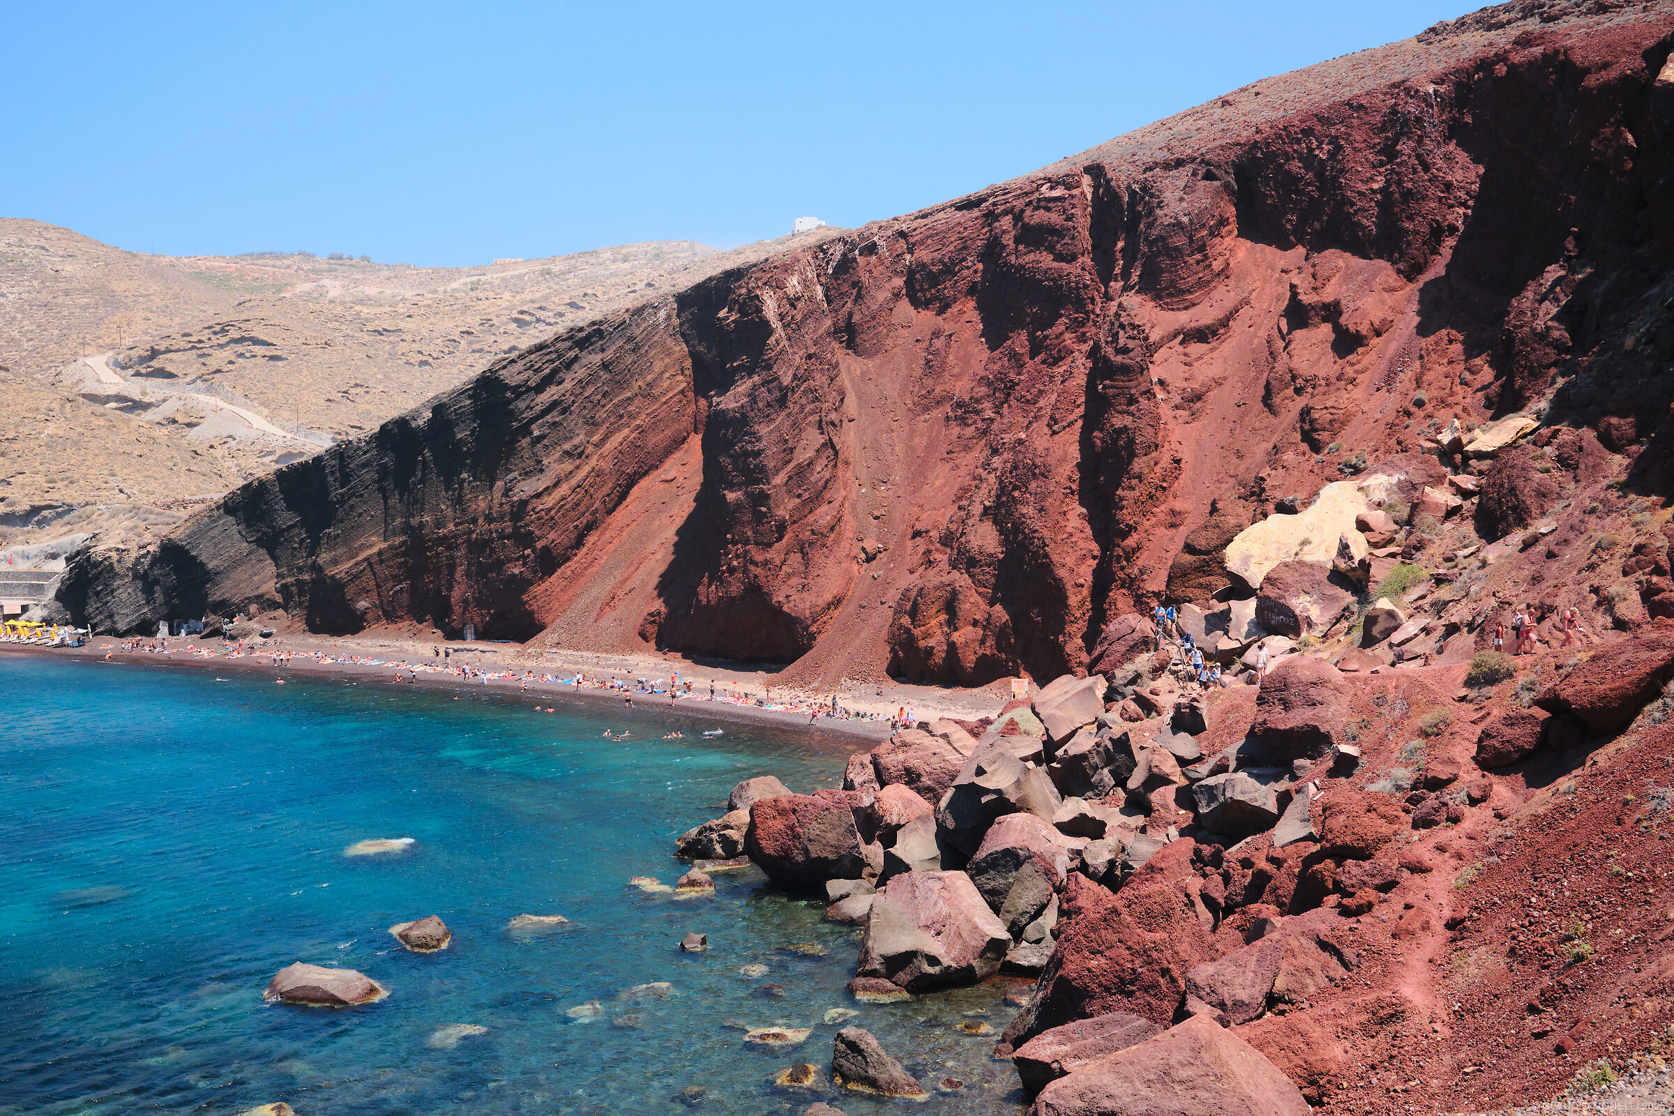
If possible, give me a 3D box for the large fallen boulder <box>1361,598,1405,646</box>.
[{"bbox_3d":[22.654,2.659,67.500,1.800,1.900,1.800,0,-1,19],"label":"large fallen boulder"}]

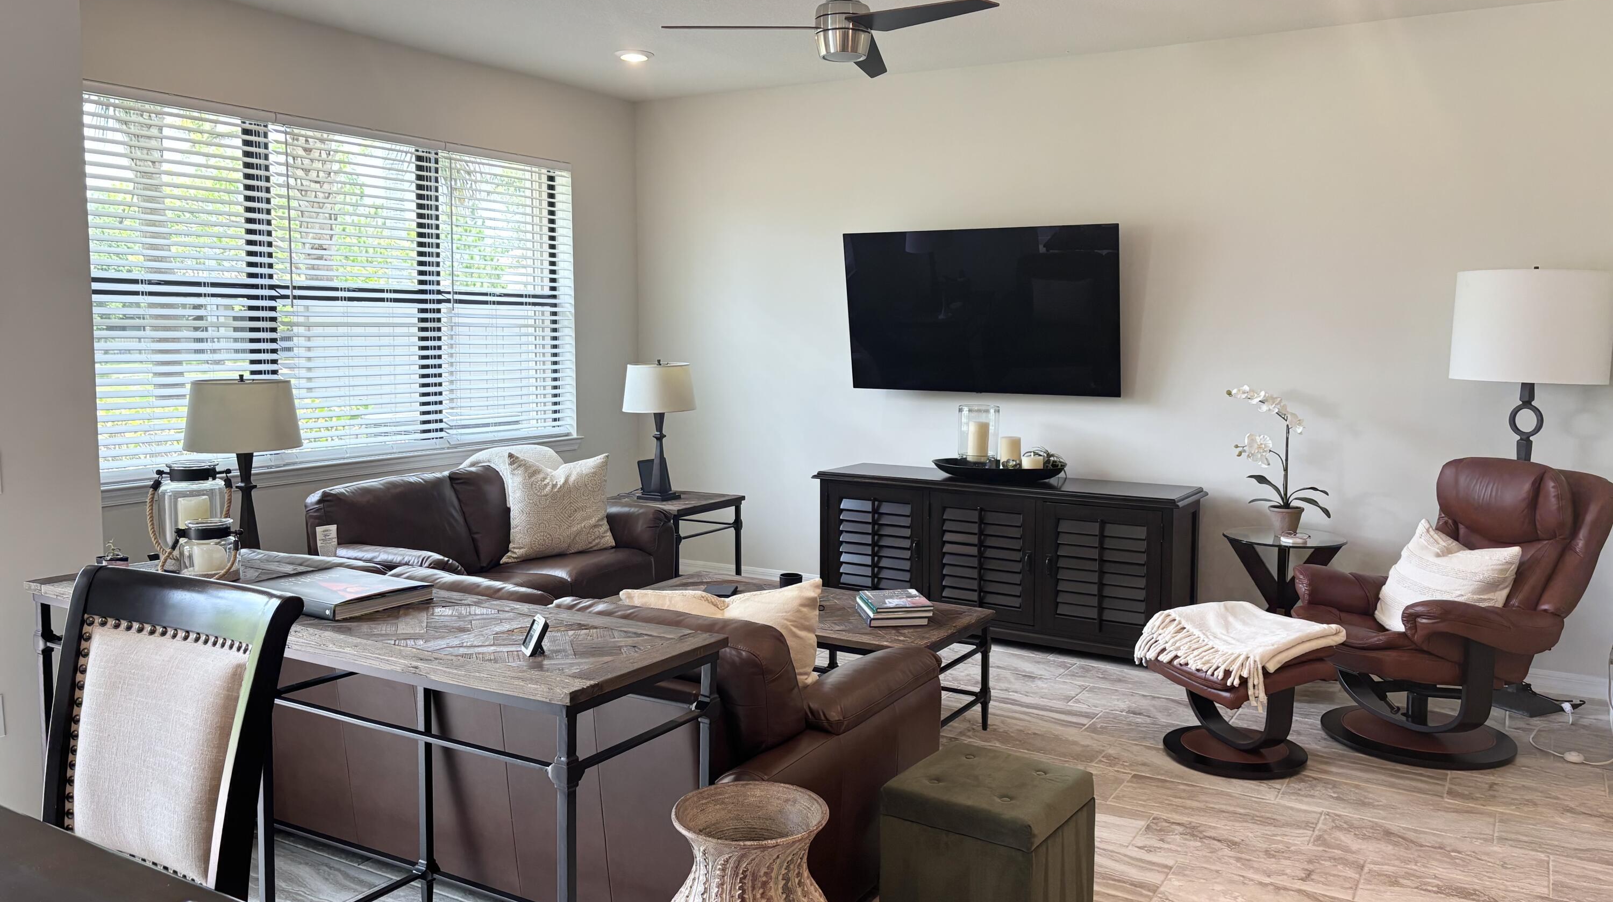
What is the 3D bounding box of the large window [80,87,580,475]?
[{"bbox_3d":[-2.083,-0.742,5.746,0.070,1.535,2.820,4,7,31],"label":"large window"}]

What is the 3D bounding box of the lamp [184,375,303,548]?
[{"bbox_3d":[-1.866,0.114,4.030,0.400,0.735,0.400,4,7,31],"label":"lamp"}]

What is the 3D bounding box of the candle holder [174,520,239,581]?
[{"bbox_3d":[-1.524,0.256,3.101,0.155,0.150,0.145,-3,7,-26],"label":"candle holder"}]

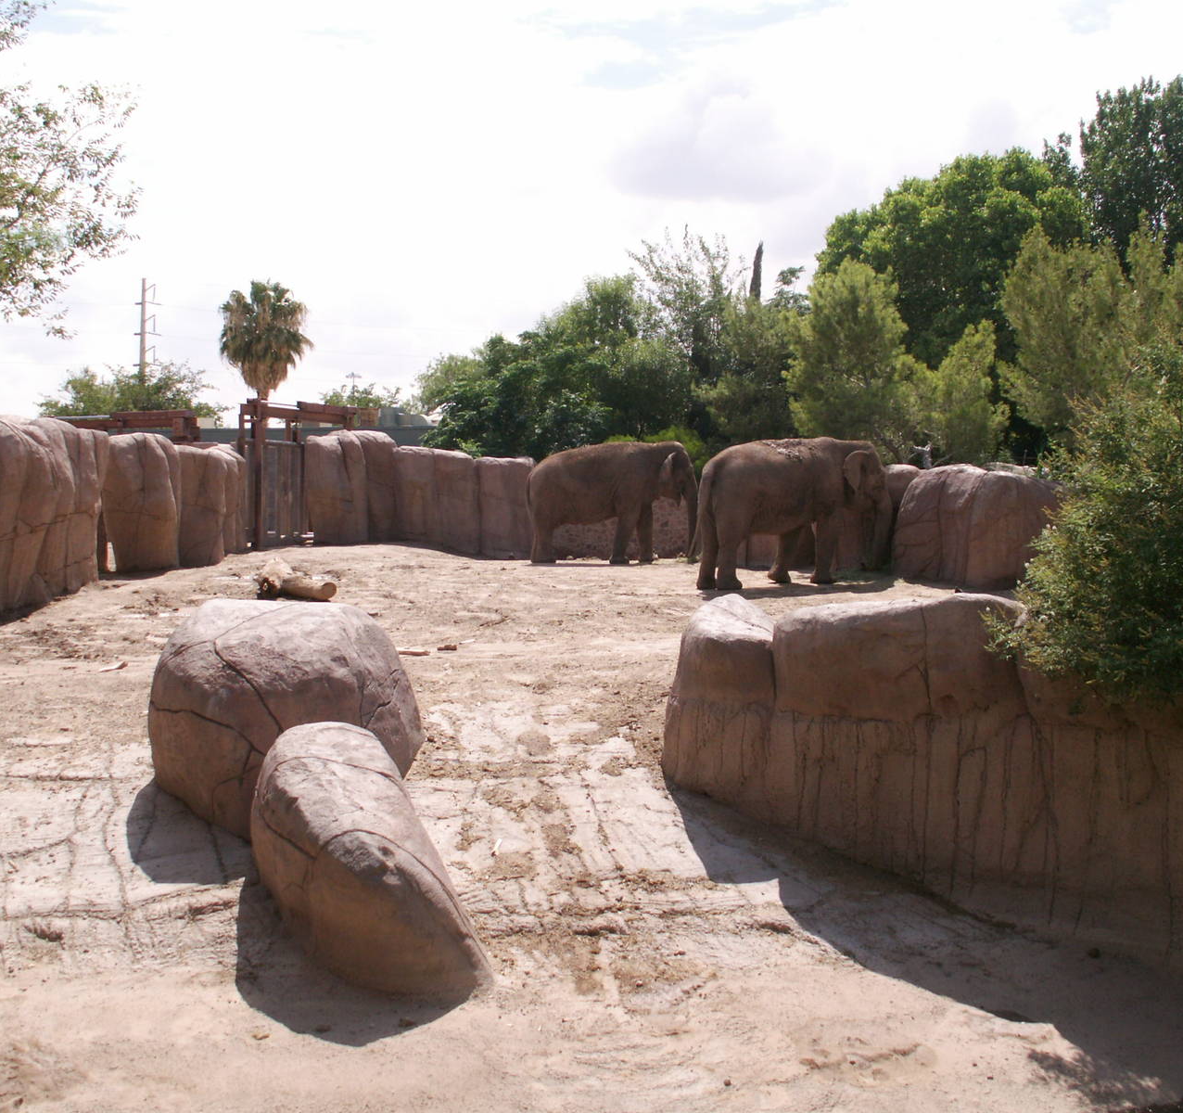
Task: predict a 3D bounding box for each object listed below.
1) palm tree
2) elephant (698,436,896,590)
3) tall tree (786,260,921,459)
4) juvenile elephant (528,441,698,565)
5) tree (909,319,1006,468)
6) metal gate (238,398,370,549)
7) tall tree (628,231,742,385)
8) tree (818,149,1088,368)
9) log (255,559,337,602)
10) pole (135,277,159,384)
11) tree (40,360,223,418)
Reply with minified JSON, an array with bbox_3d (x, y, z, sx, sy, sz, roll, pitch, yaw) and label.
[{"bbox_3d":[-12.741,-6.441,58.298,3.700,8.341,3.700,2,4,0],"label":"palm tree"},{"bbox_3d":[3.405,-0.736,25.400,3.400,2.460,1.300,0,5,-26],"label":"elephant"},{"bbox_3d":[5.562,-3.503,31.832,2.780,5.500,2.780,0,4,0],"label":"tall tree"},{"bbox_3d":[0.415,-1.038,28.999,3.200,2.340,1.150,0,4,-6],"label":"juvenile elephant"},{"bbox_3d":[7.588,-2.738,30.884,1.950,4.110,1.950,0,4,0],"label":"tree"},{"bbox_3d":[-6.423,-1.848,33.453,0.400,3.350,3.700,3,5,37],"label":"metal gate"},{"bbox_3d":[2.480,-5.018,43.306,3.300,8.562,3.300,2,4,0],"label":"tall tree"},{"bbox_3d":[10.862,-6.505,46.414,8.300,11.585,7.600,2,4,0],"label":"tree"},{"bbox_3d":[-4.342,0.367,22.081,1.080,0.420,0.600,1,4,20],"label":"log"},{"bbox_3d":[-41.956,-17.553,140.607,2.200,16.977,1.200,2,4,0],"label":"pole"},{"bbox_3d":[-15.466,-4.121,50.169,6.100,4.715,5.600,2,4,0],"label":"tree"}]

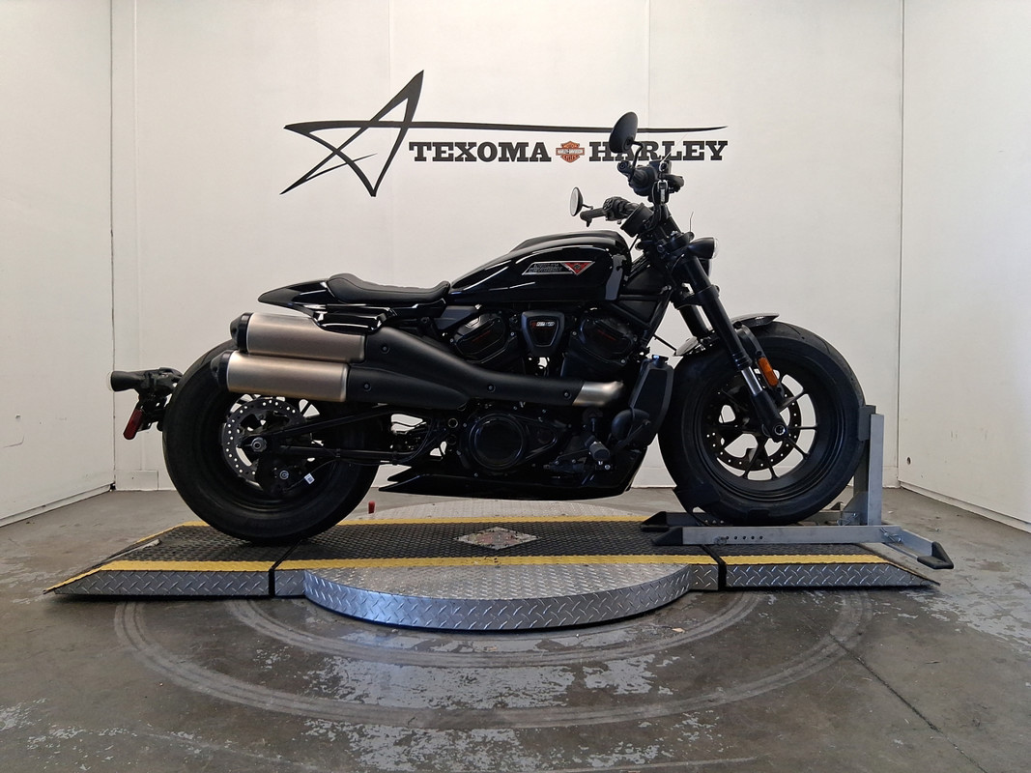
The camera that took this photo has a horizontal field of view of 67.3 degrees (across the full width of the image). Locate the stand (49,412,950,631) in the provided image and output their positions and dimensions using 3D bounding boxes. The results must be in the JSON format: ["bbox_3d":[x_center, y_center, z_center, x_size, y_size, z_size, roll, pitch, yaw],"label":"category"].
[{"bbox_3d":[0.008,0.314,2.472,2.605,0.480,1.250,0,2,-3],"label":"stand"}]

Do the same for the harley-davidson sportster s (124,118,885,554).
[{"bbox_3d":[-0.032,-0.127,2.415,2.257,1.201,0.850,-1,1,-2],"label":"harley-davidson sportster s"}]

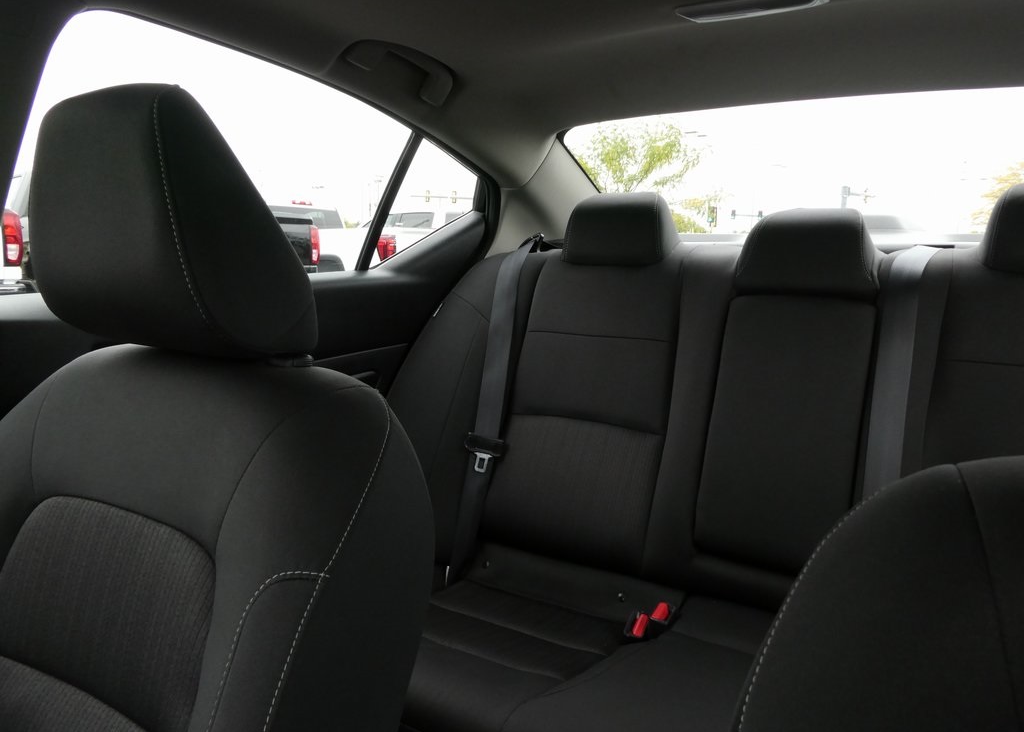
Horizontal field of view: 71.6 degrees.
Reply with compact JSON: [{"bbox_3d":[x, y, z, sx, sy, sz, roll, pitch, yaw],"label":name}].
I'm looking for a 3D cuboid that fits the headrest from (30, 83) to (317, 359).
[{"bbox_3d":[-0.299,-0.106,0.585,0.240,0.195,0.145,5,10,30],"label":"headrest"}]

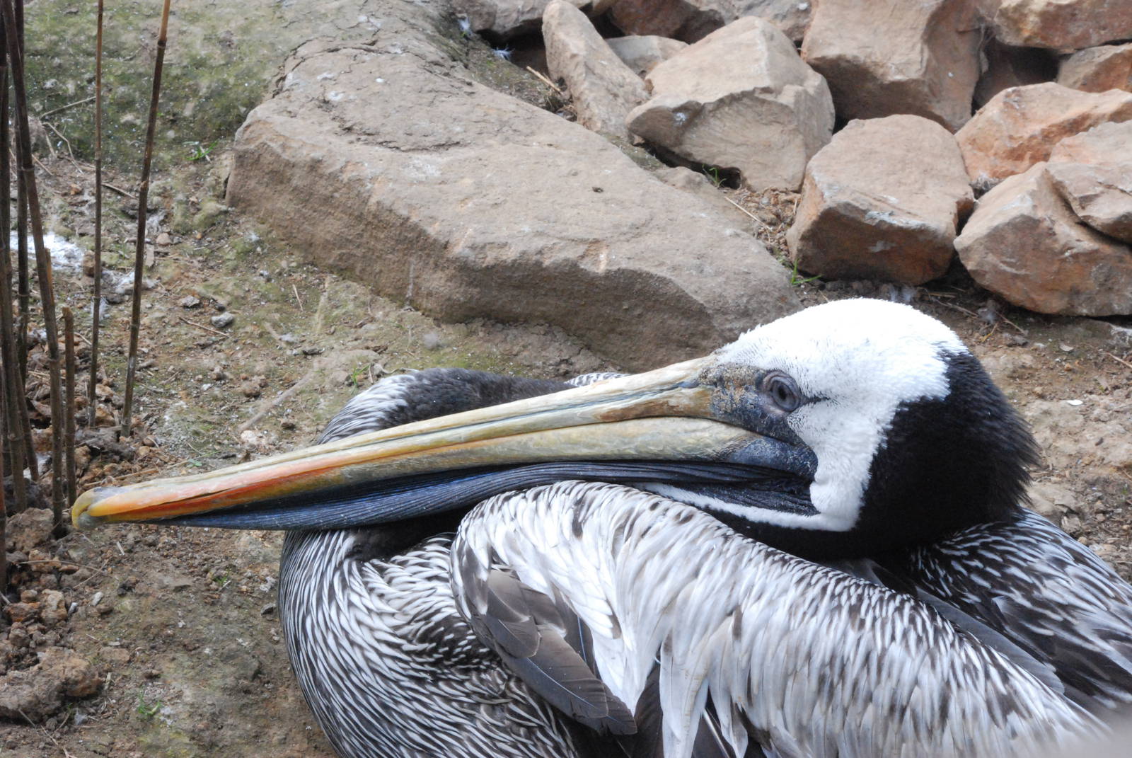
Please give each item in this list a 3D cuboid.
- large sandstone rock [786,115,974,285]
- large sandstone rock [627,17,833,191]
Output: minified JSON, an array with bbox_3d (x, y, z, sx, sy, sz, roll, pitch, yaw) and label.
[{"bbox_3d":[0.228,-0.130,2.950,0.128,0.085,0.120,-3,30,-4],"label":"large sandstone rock"},{"bbox_3d":[0.124,-0.208,3.090,0.145,0.100,0.115,-4,30,-7],"label":"large sandstone rock"}]

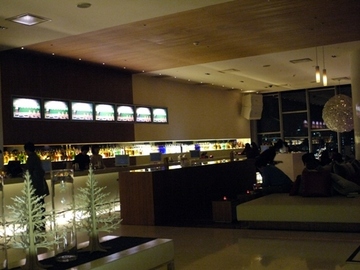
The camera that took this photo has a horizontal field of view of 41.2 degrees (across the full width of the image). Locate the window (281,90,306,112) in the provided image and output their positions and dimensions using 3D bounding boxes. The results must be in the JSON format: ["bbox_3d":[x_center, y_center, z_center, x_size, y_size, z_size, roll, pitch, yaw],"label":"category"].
[{"bbox_3d":[6.362,-1.828,26.699,1.514,1.203,0.100,-3,-1,31],"label":"window"}]

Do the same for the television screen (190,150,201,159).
[{"bbox_3d":[0.498,0.626,15.363,0.340,0.270,0.060,-3,-2,0],"label":"television screen"}]

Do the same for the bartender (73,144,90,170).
[{"bbox_3d":[-2.437,1.127,12.262,0.500,1.700,0.360,-2,-1,-23],"label":"bartender"}]

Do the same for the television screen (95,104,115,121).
[{"bbox_3d":[-2.369,-0.706,15.222,0.090,0.575,1.012,-3,-1,31],"label":"television screen"}]

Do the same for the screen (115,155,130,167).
[{"bbox_3d":[-1.477,0.673,12.377,0.350,0.290,0.060,-2,-1,-12],"label":"screen"}]

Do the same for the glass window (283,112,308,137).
[{"bbox_3d":[5.529,-0.485,22.964,1.220,1.150,0.080,-4,-2,30],"label":"glass window"}]

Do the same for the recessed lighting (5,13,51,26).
[{"bbox_3d":[-3.126,-2.411,9.889,0.670,0.100,0.670,-3,-1,31],"label":"recessed lighting"}]

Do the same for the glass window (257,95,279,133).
[{"bbox_3d":[4.333,-1.062,23.667,1.200,1.930,0.080,-4,-2,30],"label":"glass window"}]

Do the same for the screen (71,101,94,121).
[{"bbox_3d":[-2.909,-0.711,14.317,0.090,0.604,1.013,-3,-1,31],"label":"screen"}]

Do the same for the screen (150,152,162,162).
[{"bbox_3d":[-0.658,0.630,13.403,0.340,0.270,0.060,-3,-2,-2],"label":"screen"}]

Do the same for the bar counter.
[{"bbox_3d":[0.544,1.320,12.391,0.850,1.100,5.750,-4,-2,30],"label":"bar counter"}]

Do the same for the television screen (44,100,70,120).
[{"bbox_3d":[-3.213,-0.649,12.662,0.080,0.530,0.940,-4,-2,30],"label":"television screen"}]

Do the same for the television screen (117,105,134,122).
[{"bbox_3d":[-1.816,-0.714,16.150,0.090,0.573,1.022,-3,-1,31],"label":"television screen"}]

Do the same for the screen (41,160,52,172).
[{"bbox_3d":[-2.771,0.647,9.821,0.340,0.280,0.060,-3,-2,-8],"label":"screen"}]

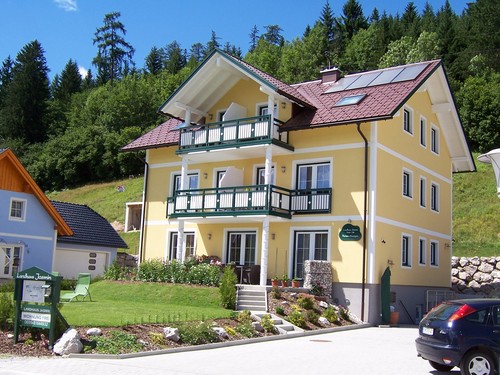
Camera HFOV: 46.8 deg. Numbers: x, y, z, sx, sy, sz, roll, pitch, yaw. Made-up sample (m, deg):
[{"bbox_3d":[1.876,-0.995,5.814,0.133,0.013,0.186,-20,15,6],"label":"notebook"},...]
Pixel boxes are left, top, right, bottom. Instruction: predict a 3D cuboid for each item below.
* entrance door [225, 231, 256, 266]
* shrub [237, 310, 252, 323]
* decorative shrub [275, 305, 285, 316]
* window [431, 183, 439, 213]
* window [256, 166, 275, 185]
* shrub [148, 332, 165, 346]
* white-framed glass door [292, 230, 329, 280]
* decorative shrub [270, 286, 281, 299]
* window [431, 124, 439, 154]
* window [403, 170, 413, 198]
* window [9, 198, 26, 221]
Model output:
[{"bbox_3d":[-0.405,3.034,26.298,1.641,2.000,0.160,-4,-11,36],"label":"entrance door"},{"bbox_3d":[-0.162,3.801,17.000,0.430,0.360,0.420,3,-9,0],"label":"shrub"},{"bbox_3d":[0.930,3.878,18.219,0.315,0.363,0.298,2,-9,3],"label":"decorative shrub"},{"bbox_3d":[9.182,0.587,28.896,0.160,1.302,1.117,-4,-11,36],"label":"window"},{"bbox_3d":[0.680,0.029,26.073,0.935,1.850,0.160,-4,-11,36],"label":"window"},{"bbox_3d":[-1.832,2.981,11.350,0.274,0.252,0.274,3,-8,0],"label":"shrub"},{"bbox_3d":[2.531,2.853,24.192,1.641,2.050,0.160,-4,-11,36],"label":"white-framed glass door"},{"bbox_3d":[0.955,3.933,21.641,0.374,0.431,0.353,2,-9,3],"label":"decorative shrub"},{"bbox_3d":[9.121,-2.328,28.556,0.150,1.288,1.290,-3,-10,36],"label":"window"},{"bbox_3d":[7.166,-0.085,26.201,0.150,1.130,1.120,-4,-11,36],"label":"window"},{"bbox_3d":[-14.524,1.362,36.041,0.160,1.299,1.057,-4,-11,36],"label":"window"}]

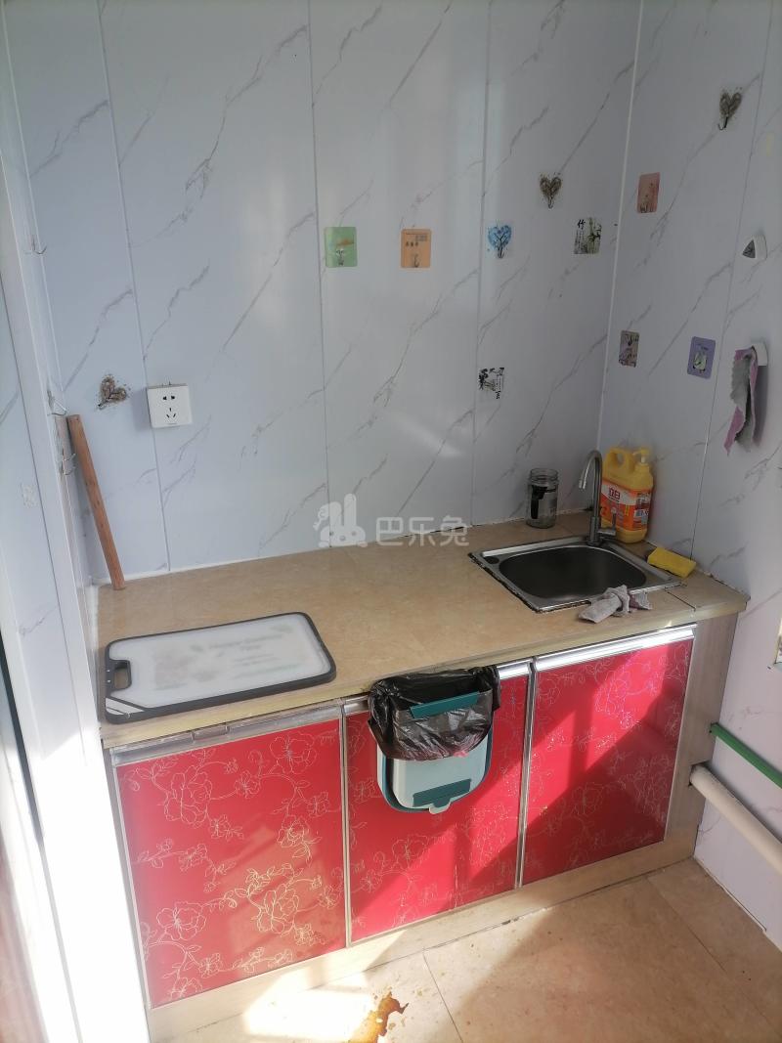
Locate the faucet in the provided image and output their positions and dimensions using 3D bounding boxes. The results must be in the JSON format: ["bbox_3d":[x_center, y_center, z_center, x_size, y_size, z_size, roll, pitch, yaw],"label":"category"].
[{"bbox_3d":[0.499,-0.043,1.954,0.065,0.255,0.150,11,24,27],"label":"faucet"}]

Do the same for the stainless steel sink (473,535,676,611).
[{"bbox_3d":[0.429,0.183,1.944,0.378,0.160,0.326,-8,23,-19],"label":"stainless steel sink"}]

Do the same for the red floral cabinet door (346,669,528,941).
[{"bbox_3d":[0.098,0.596,1.701,0.400,0.592,0.020,-8,23,-19],"label":"red floral cabinet door"}]

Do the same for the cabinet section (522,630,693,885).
[{"bbox_3d":[0.480,0.542,1.835,0.405,0.592,0.020,-8,23,-19],"label":"cabinet section"}]

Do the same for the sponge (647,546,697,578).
[{"bbox_3d":[0.659,0.096,1.914,0.058,0.025,0.106,-14,25,-31],"label":"sponge"}]

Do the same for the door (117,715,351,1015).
[{"bbox_3d":[-0.287,0.651,1.566,0.405,0.592,0.020,-8,23,-19],"label":"door"}]

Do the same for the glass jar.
[{"bbox_3d":[0.405,-0.062,2.168,0.077,0.143,0.077,0,21,0],"label":"glass jar"}]

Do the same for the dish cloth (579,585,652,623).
[{"bbox_3d":[0.467,0.168,1.726,0.170,0.036,0.088,-8,23,-19],"label":"dish cloth"}]

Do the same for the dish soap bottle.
[{"bbox_3d":[0.600,-0.083,2.080,0.066,0.245,0.135,-12,24,-27],"label":"dish soap bottle"}]

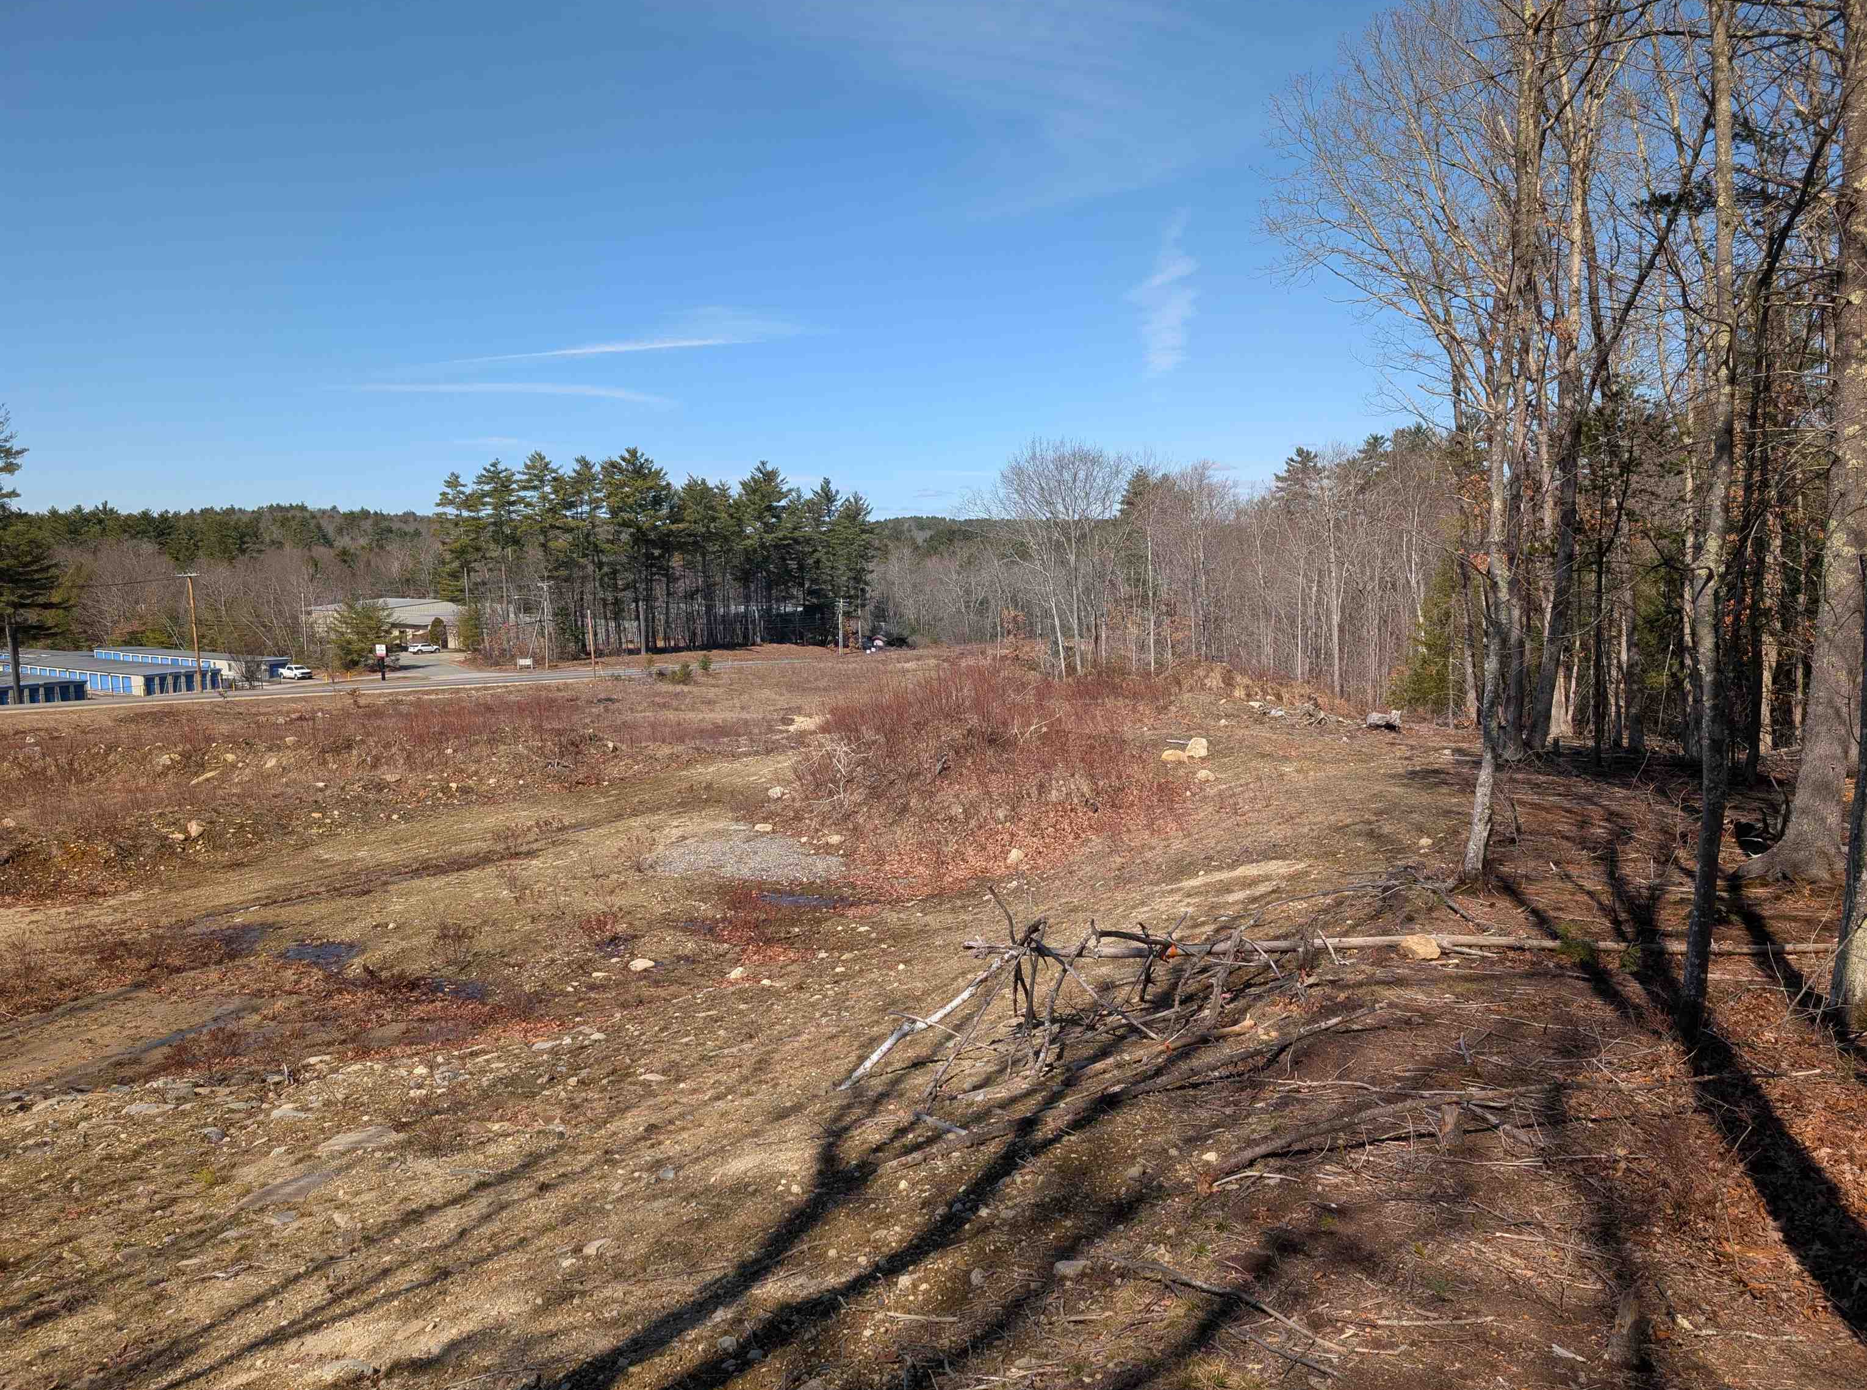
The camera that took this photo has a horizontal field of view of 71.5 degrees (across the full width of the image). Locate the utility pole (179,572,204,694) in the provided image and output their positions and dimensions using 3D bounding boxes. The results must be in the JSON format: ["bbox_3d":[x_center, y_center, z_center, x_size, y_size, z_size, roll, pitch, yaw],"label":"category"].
[{"bbox_3d":[-69.152,-5.762,121.447,2.500,11.314,0.400,0,6,20],"label":"utility pole"}]

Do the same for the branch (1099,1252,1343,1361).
[{"bbox_3d":[1.078,2.210,4.816,0.170,0.090,1.024,0,0,-42],"label":"branch"}]

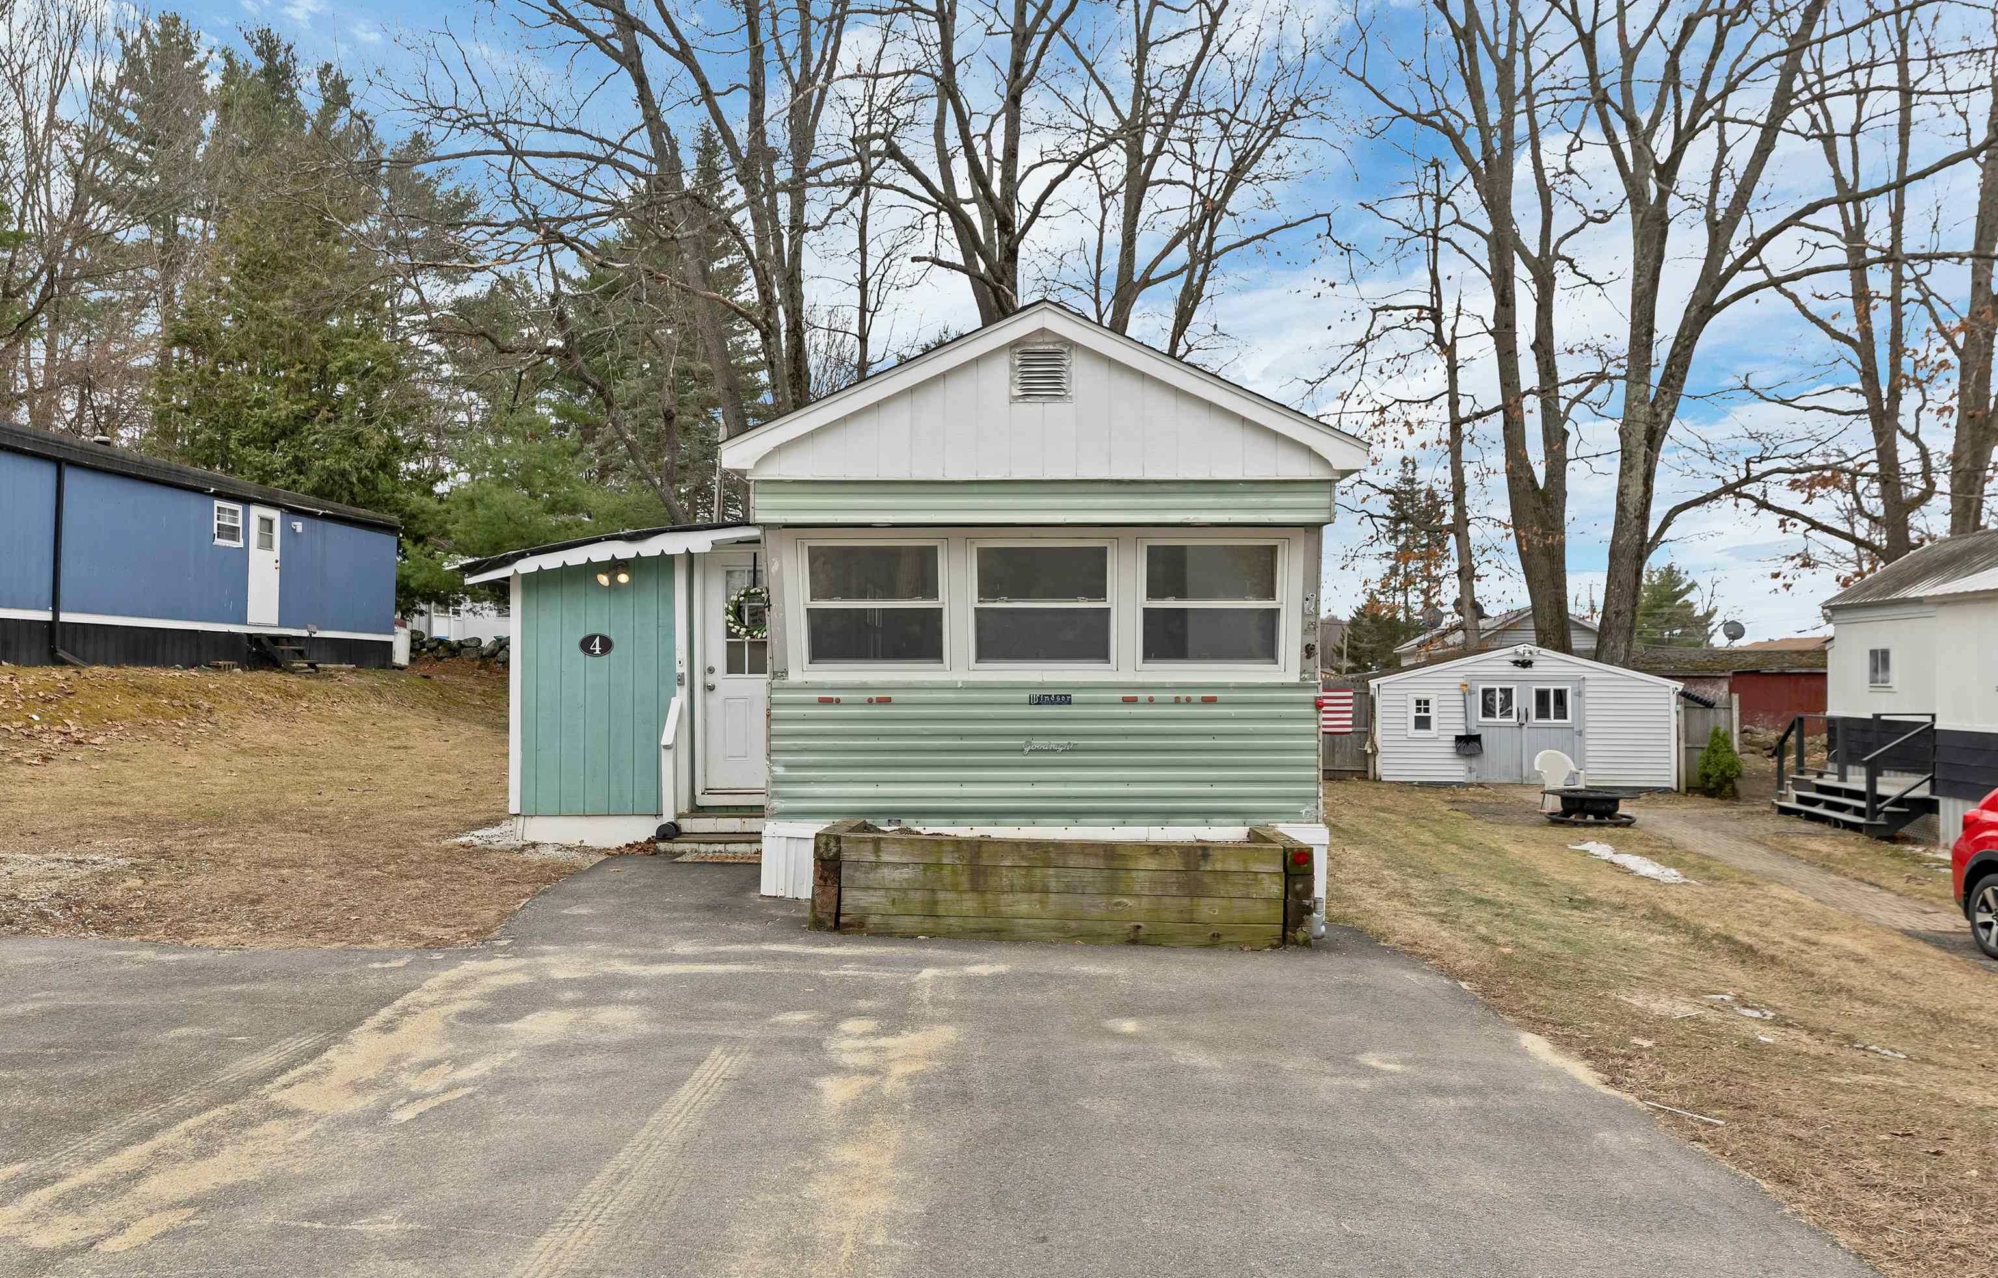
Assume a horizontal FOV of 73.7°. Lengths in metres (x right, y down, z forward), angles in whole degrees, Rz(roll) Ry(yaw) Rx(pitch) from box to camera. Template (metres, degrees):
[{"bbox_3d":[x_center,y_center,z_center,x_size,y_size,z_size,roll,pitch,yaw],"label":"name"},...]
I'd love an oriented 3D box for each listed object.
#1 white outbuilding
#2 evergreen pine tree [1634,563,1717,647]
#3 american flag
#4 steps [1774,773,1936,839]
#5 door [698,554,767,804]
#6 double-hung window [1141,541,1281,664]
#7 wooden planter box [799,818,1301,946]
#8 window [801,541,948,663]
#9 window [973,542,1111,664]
[{"bbox_3d":[9.600,1.400,26.000,5.200,2.500,6.000,0,-1,9],"label":"white outbuilding"},{"bbox_3d":[24.200,0.420,48.000,3.800,6.400,3.800,0,-1,0],"label":"evergreen pine tree"},{"bbox_3d":[5.640,1.295,23.400,1.200,0.800,0.040,0,-1,5],"label":"american flag"},{"bbox_3d":[12.420,2.440,19.400,1.050,0.560,2.900,0,-1,8],"label":"steps"},{"bbox_3d":[-2.070,0.305,11.420,0.940,2.100,0.100,0,-1,0],"label":"door"},{"bbox_3d":[1.353,-0.230,8.530,0.920,0.810,0.100,0,9,0],"label":"double-hung window"},{"bbox_3d":[0.375,1.400,7.860,2.750,0.570,1.030,0,-1,4],"label":"wooden planter box"},{"bbox_3d":[-0.804,-0.235,8.530,0.920,0.810,0.100,0,9,0],"label":"window"},{"bbox_3d":[0.275,-0.230,8.530,0.910,0.810,0.100,0,9,0],"label":"window"}]

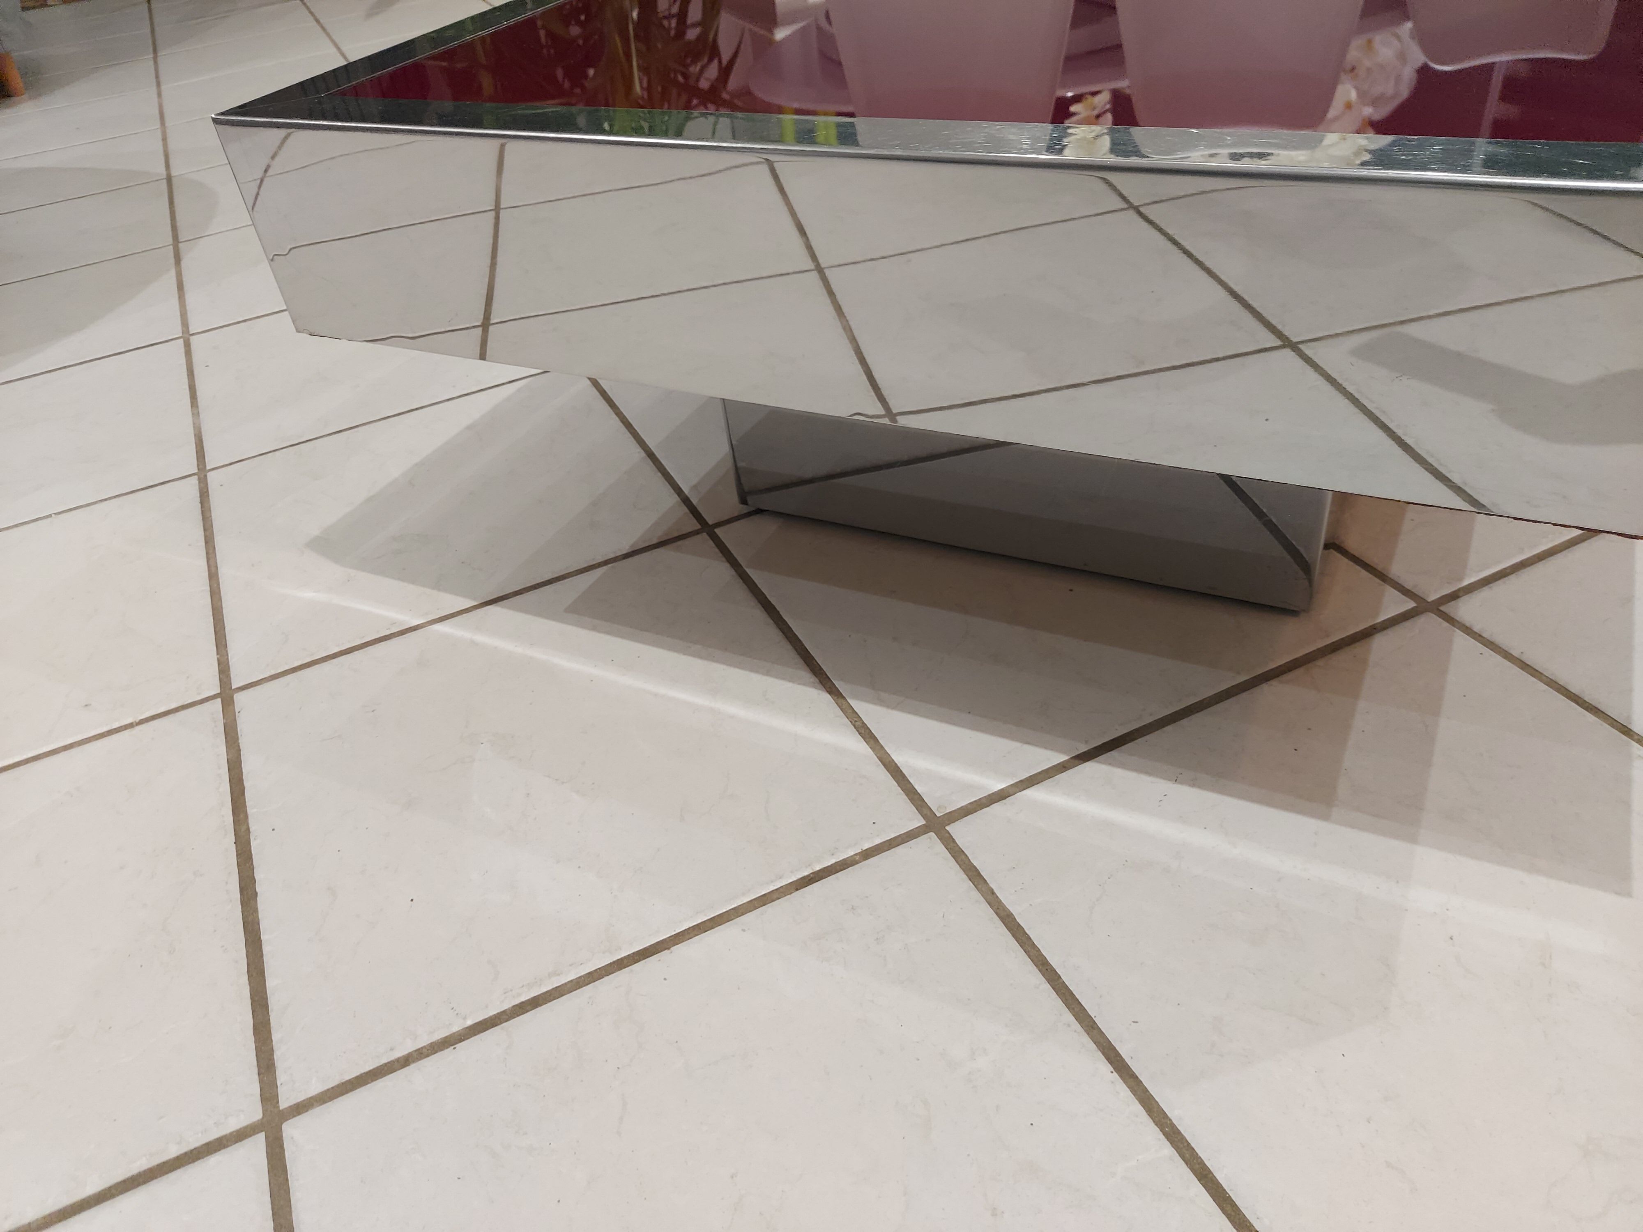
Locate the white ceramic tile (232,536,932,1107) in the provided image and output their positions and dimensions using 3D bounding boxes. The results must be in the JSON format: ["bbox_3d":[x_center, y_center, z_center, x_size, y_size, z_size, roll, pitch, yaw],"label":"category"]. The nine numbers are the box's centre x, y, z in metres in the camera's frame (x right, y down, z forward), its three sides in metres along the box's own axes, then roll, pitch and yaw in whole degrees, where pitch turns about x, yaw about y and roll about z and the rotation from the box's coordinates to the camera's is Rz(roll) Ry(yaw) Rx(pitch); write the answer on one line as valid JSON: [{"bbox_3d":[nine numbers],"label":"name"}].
[{"bbox_3d":[-0.164,0.085,0.709,0.337,0.010,0.330,-21,40,-17],"label":"white ceramic tile"}]

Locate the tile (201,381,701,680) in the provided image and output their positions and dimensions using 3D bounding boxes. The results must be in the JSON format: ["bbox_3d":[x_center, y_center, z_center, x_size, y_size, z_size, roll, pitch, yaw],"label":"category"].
[{"bbox_3d":[-0.308,-0.090,0.955,0.337,0.010,0.330,-21,40,-17],"label":"tile"}]

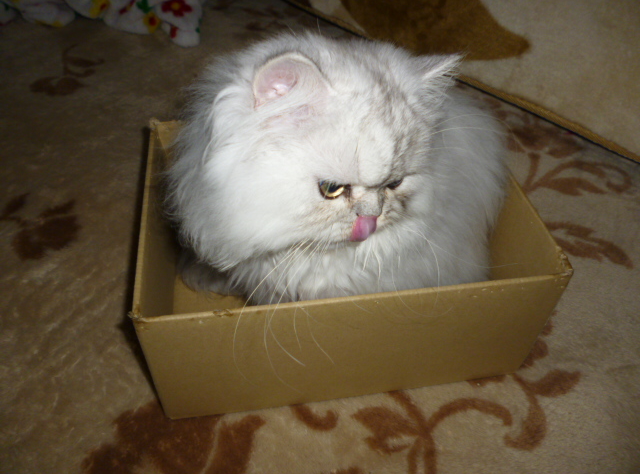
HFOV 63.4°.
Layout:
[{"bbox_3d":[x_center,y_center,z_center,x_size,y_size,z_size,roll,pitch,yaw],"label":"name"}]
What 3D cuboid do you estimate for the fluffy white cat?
[{"bbox_3d":[0.012,-0.051,0.511,0.301,0.273,0.238,5,44,2],"label":"fluffy white cat"}]

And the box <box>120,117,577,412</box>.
[{"bbox_3d":[0.011,0.007,0.549,0.350,0.157,0.267,-5,45,-8],"label":"box"}]

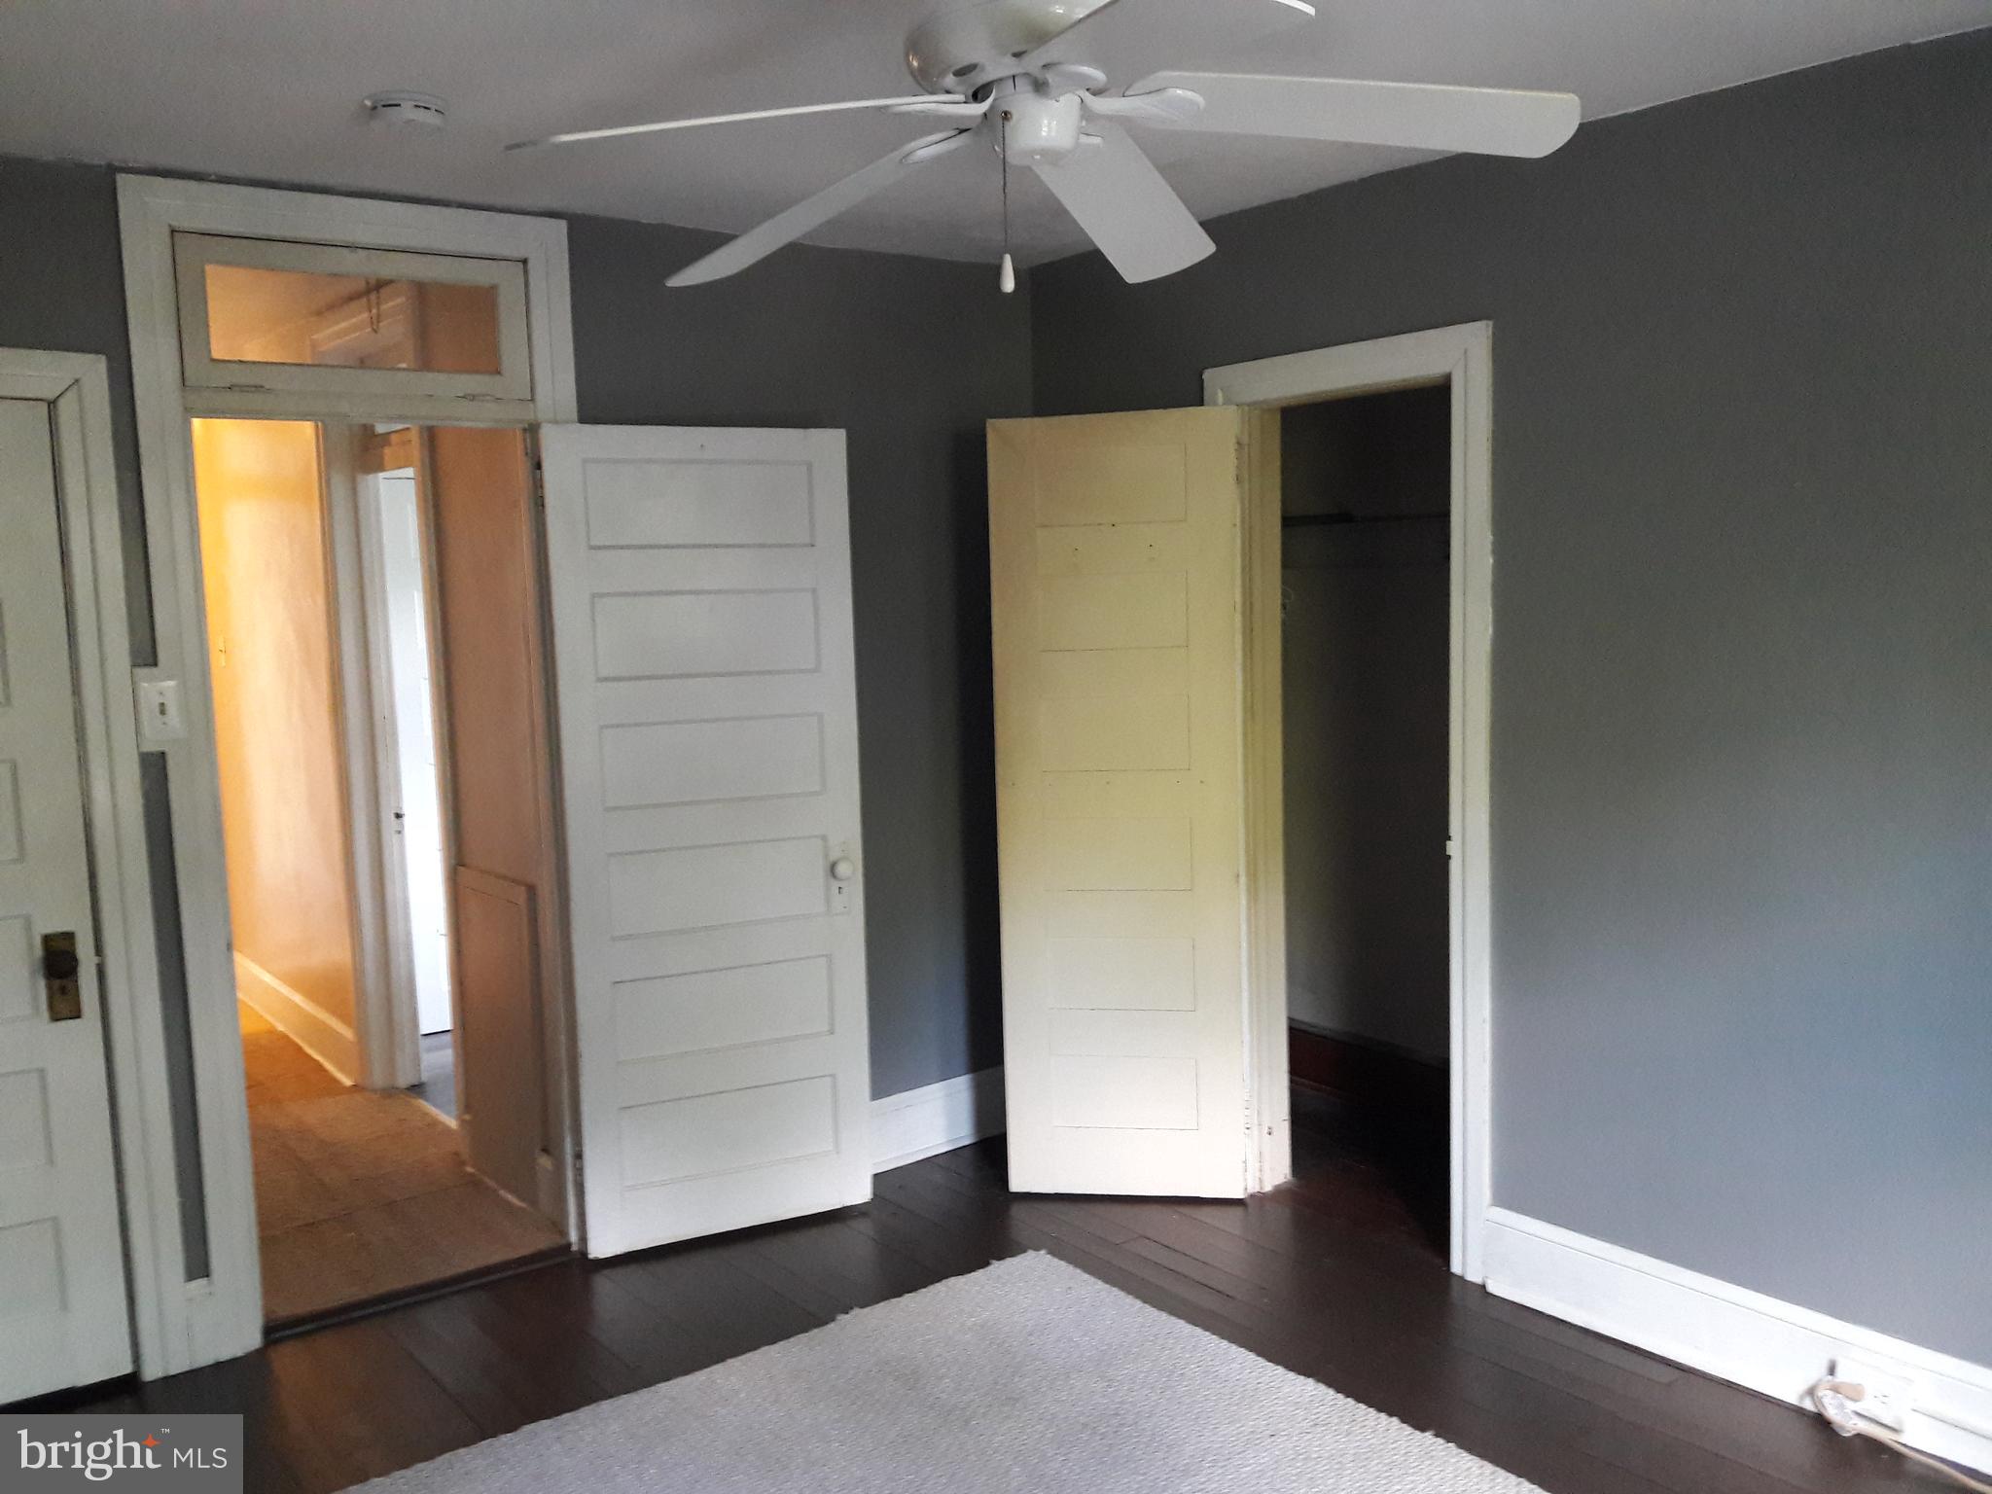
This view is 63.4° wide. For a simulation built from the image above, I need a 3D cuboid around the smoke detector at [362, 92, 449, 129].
[{"bbox_3d":[-1.005,-1.078,2.752,0.139,0.041,0.139,-2,6,0],"label":"smoke detector"}]

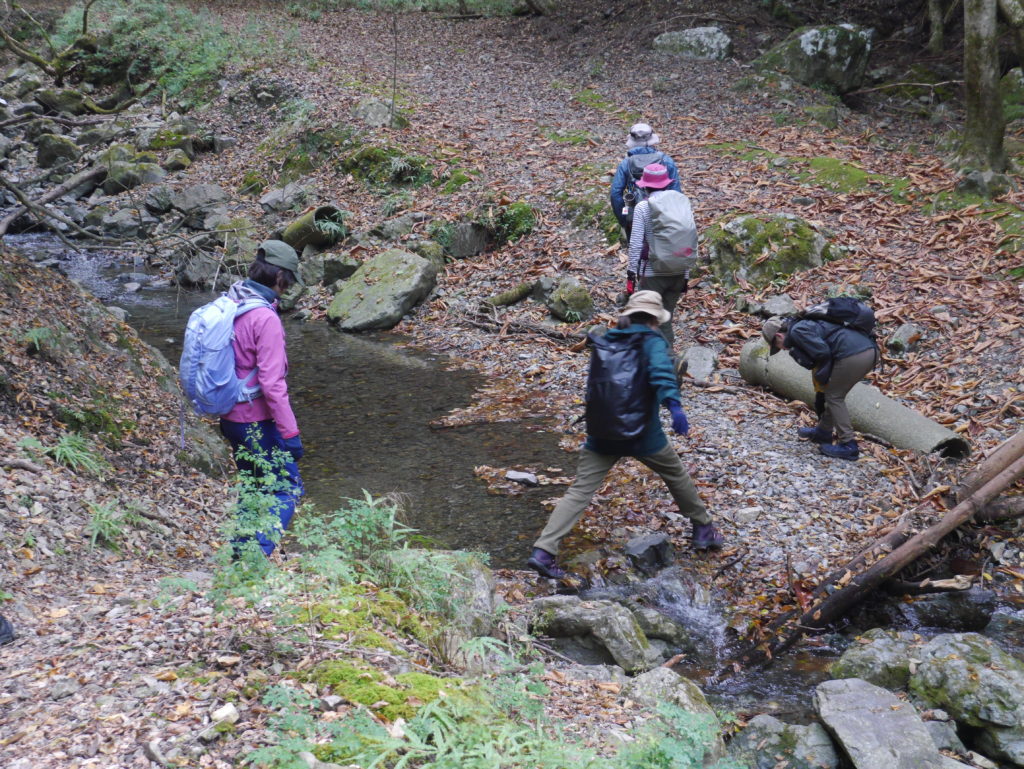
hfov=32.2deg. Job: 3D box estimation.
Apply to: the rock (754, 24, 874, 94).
[{"bbox_3d":[4.017,-4.301,23.500,1.520,0.850,1.150,2,15,9],"label":"rock"}]

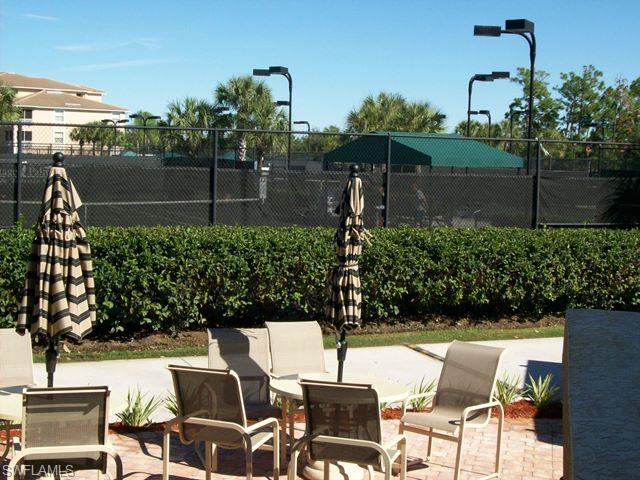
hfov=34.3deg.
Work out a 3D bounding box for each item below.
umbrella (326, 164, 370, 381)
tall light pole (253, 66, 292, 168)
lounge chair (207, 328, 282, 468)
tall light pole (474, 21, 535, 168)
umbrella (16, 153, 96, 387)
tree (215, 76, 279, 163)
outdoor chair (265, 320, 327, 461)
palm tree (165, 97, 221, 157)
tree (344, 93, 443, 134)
[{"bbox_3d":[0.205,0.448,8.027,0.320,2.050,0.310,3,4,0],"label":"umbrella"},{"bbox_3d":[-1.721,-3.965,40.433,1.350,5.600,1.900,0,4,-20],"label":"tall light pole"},{"bbox_3d":[-0.638,1.284,8.543,0.610,1.000,0.740,1,4,-13],"label":"lounge chair"},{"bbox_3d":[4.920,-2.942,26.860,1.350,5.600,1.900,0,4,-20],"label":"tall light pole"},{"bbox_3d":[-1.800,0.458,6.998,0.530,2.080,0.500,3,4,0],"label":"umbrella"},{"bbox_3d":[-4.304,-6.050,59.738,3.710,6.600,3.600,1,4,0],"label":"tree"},{"bbox_3d":[-0.179,1.260,9.075,0.610,1.000,0.740,0,4,-16],"label":"outdoor chair"},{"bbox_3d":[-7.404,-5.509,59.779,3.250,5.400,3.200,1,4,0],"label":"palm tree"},{"bbox_3d":[3.985,-4.973,55.787,5.300,5.800,4.200,1,4,0],"label":"tree"}]

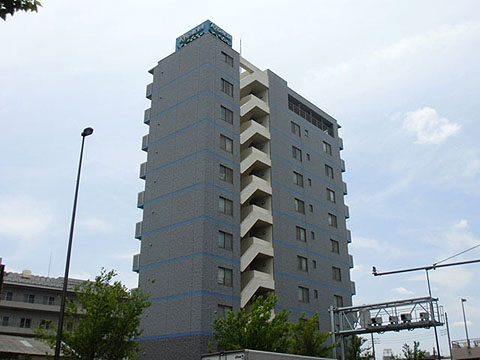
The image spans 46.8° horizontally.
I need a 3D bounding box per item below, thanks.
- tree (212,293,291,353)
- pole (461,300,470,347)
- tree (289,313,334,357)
[{"bbox_3d":[0.593,9.261,27.869,3.930,7.150,3.930,0,-22,0],"label":"tree"},{"bbox_3d":[19.227,12.217,47.197,0.650,4.150,0.300,16,-27,-34],"label":"pole"},{"bbox_3d":[4.051,10.926,31.415,3.130,6.740,3.130,0,-22,0],"label":"tree"}]

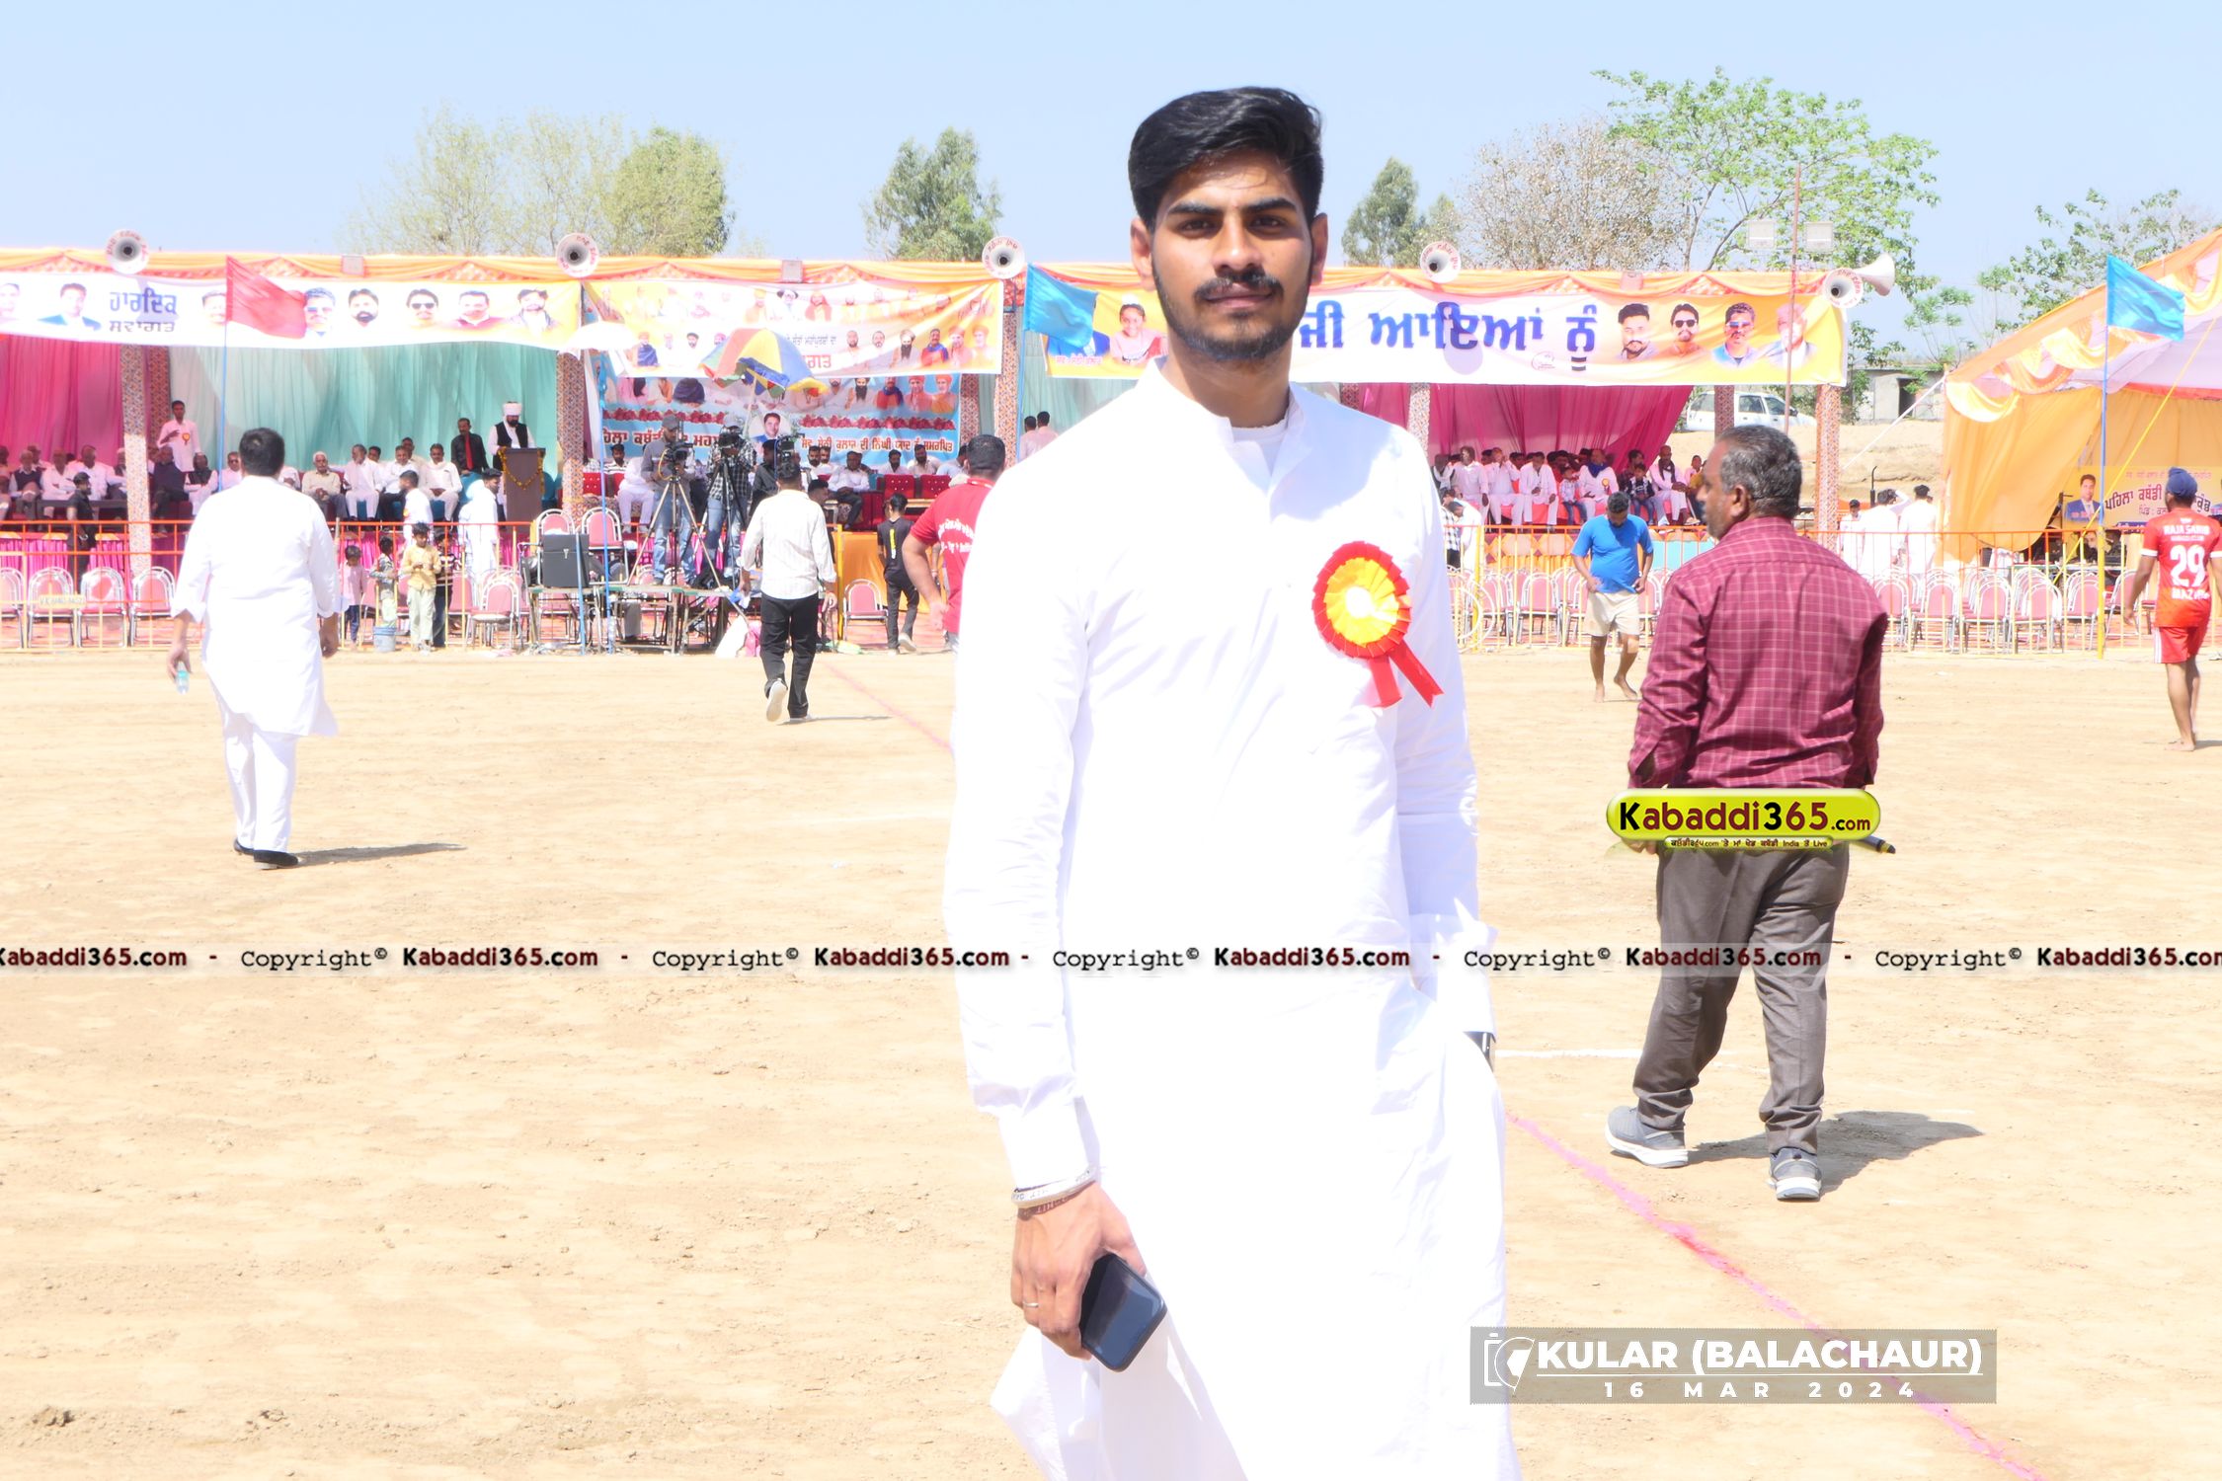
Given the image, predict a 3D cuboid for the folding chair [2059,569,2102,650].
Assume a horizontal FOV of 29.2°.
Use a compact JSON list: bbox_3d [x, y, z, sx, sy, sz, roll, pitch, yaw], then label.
[{"bbox_3d":[10.569,-1.365,46.300,0.460,0.860,0.520,1,3,19],"label":"folding chair"}]

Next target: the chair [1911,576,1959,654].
[{"bbox_3d":[8.945,-1.344,46.100,0.460,0.860,0.520,1,3,17],"label":"chair"}]

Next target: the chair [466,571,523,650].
[{"bbox_3d":[-6.454,-1.364,44.600,0.500,0.850,0.500,1,3,18],"label":"chair"}]

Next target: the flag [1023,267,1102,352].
[{"bbox_3d":[-0.519,-4.620,45.500,0.820,0.900,0.220,0,3,0],"label":"flag"}]

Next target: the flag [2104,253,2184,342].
[{"bbox_3d":[11.249,-4.815,46.300,0.860,0.900,0.200,0,3,0],"label":"flag"}]

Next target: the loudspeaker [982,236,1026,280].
[{"bbox_3d":[-1.361,-6.160,54.300,0.550,0.550,0.500,0,3,0],"label":"loudspeaker"}]

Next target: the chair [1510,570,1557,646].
[{"bbox_3d":[4.894,-1.496,48.800,0.470,0.860,0.520,1,3,7],"label":"chair"}]

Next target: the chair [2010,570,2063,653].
[{"bbox_3d":[10.023,-1.326,46.000,0.460,0.860,0.520,1,3,19],"label":"chair"}]

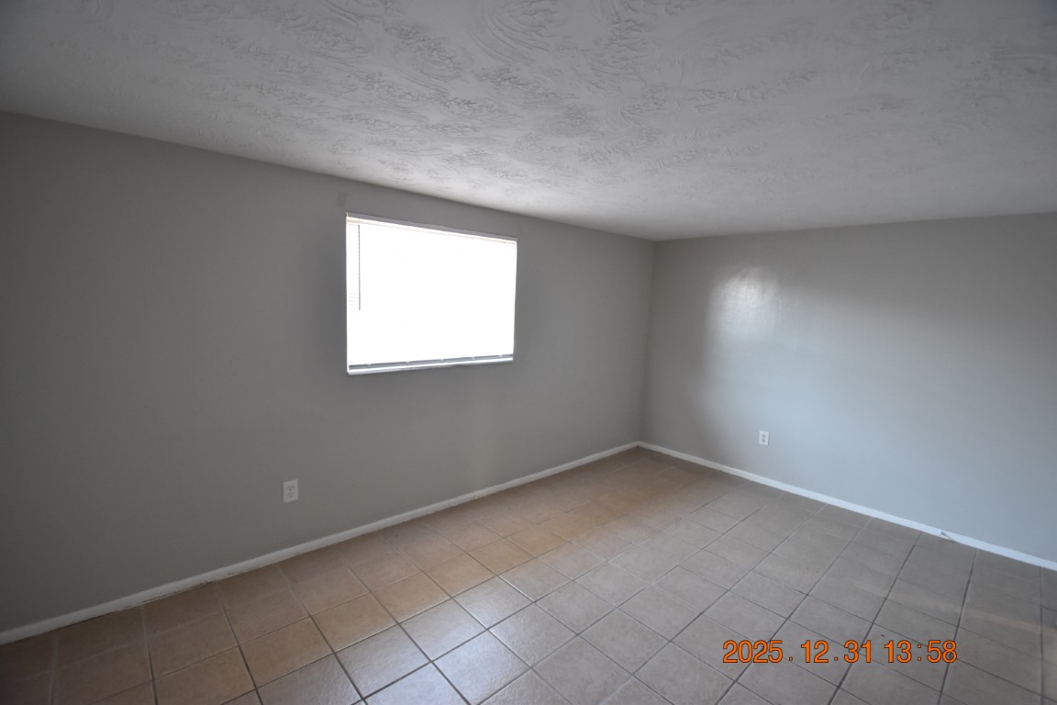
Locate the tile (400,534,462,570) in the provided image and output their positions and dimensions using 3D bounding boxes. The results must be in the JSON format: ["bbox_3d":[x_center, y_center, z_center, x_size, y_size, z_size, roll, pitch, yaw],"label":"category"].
[{"bbox_3d":[-0.612,1.271,2.810,0.303,0.010,0.303,-2,7,-42],"label":"tile"}]

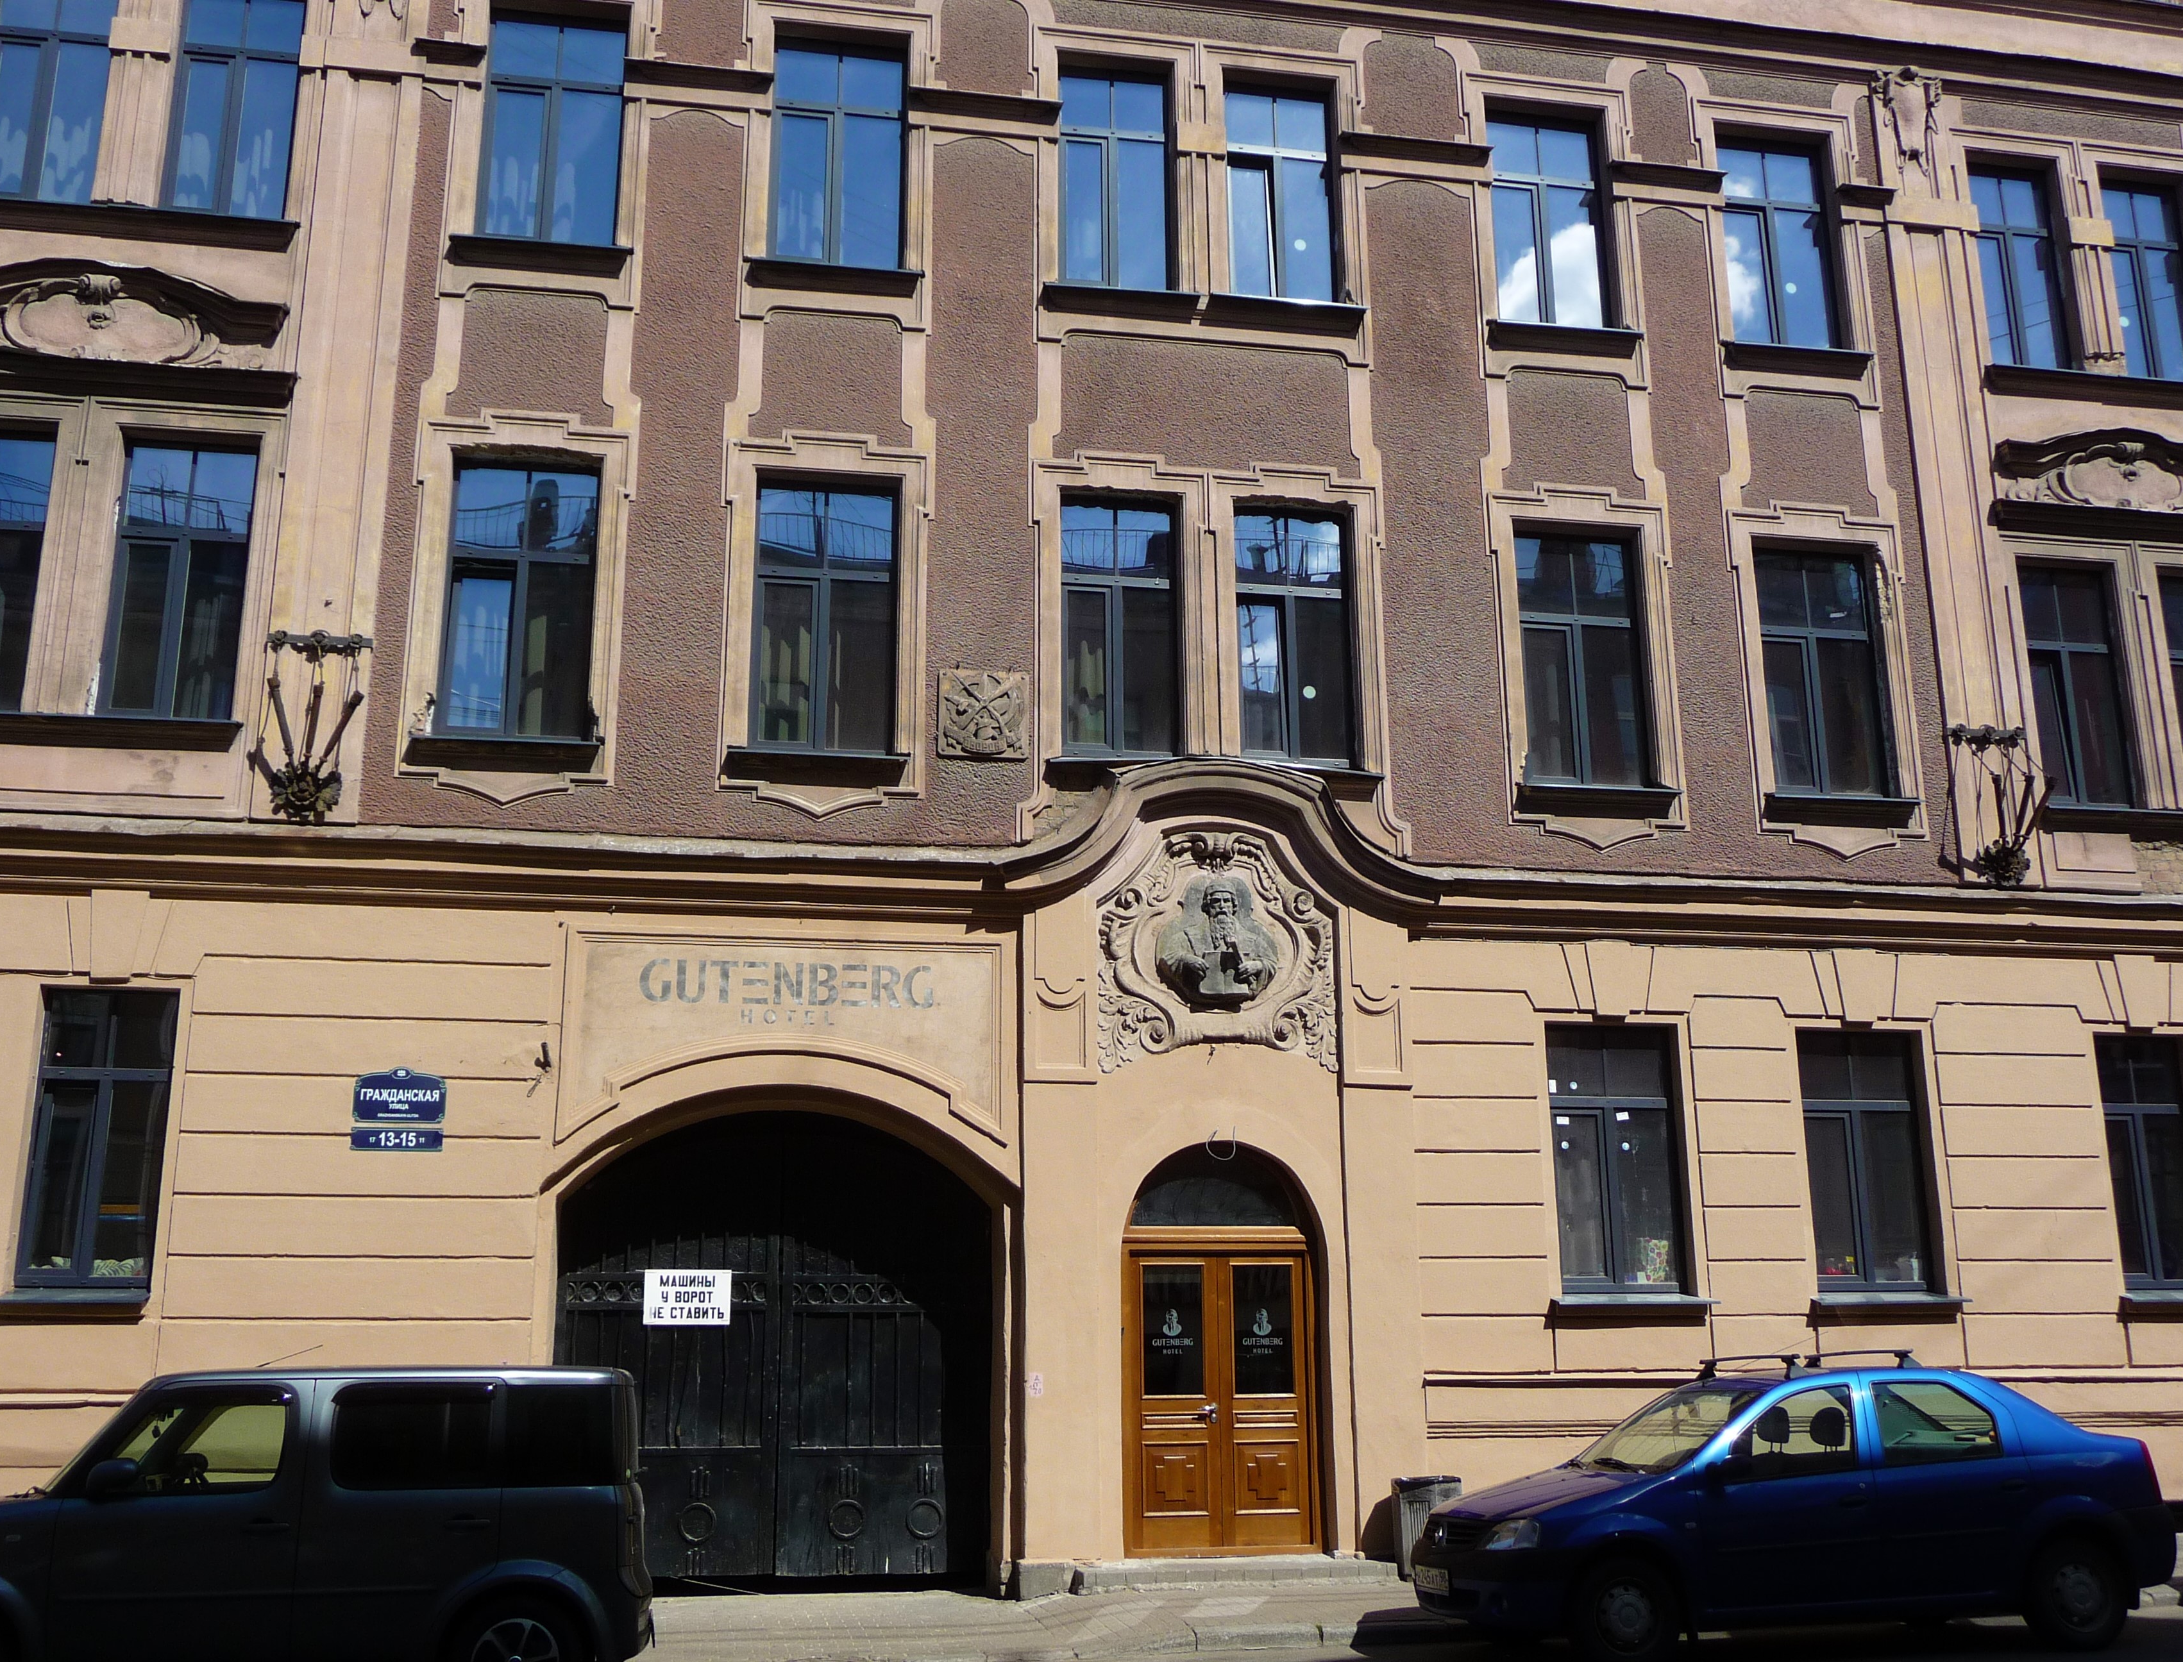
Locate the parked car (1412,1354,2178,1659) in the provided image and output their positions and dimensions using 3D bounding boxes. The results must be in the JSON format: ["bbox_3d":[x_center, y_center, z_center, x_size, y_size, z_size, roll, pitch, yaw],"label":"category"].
[{"bbox_3d":[4.043,3.908,11.954,4.250,1.580,1.760,2,-14,-8],"label":"parked car"}]

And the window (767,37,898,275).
[{"bbox_3d":[-2.083,-5.563,16.862,1.101,2.092,0.200,2,-15,-10],"label":"window"}]

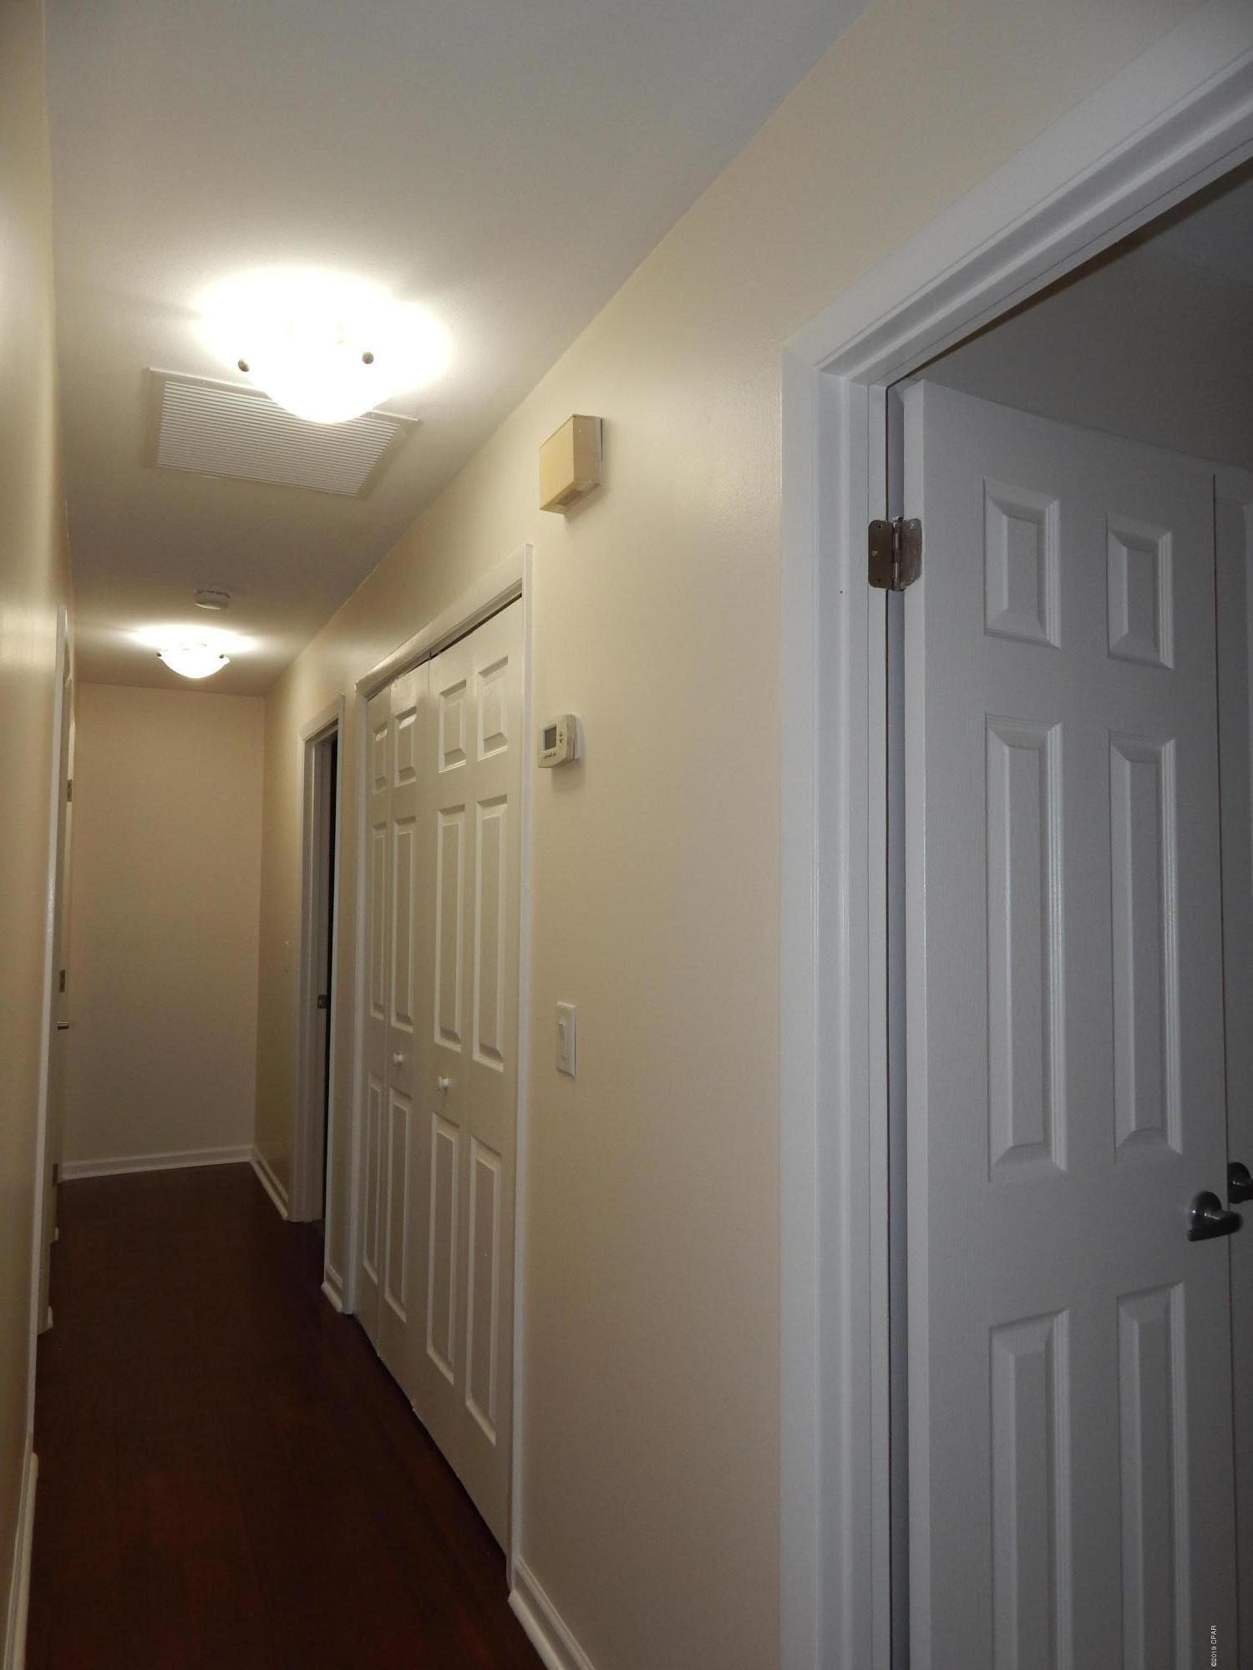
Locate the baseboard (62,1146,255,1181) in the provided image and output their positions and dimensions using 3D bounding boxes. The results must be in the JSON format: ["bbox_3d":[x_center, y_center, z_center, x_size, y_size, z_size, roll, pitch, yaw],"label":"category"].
[{"bbox_3d":[-2.338,1.640,5.570,0.890,0.082,0.015,2,-3,-25],"label":"baseboard"}]

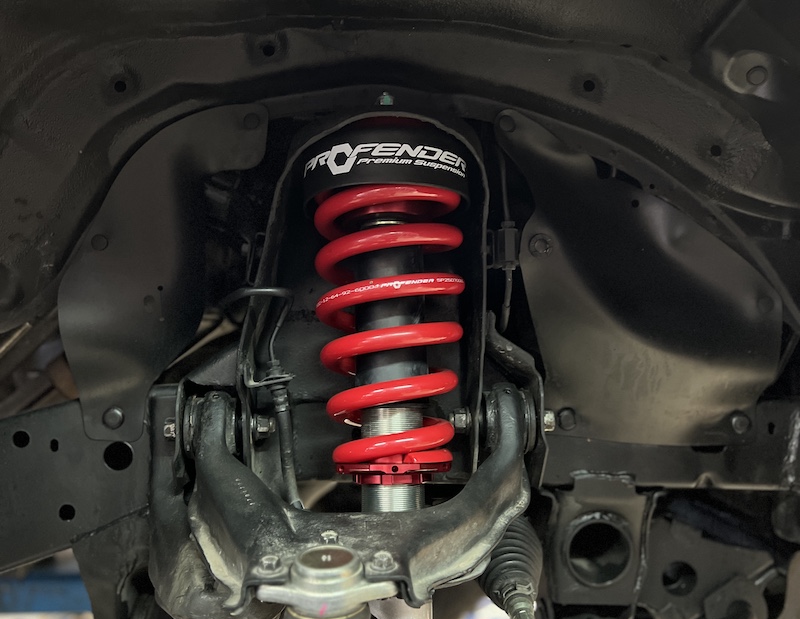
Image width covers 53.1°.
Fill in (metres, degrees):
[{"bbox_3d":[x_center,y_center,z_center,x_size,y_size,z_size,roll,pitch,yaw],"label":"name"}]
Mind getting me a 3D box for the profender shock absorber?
[{"bbox_3d":[-0.007,0.067,0.662,0.142,0.445,0.142,-2,-11,0],"label":"profender shock absorber"}]

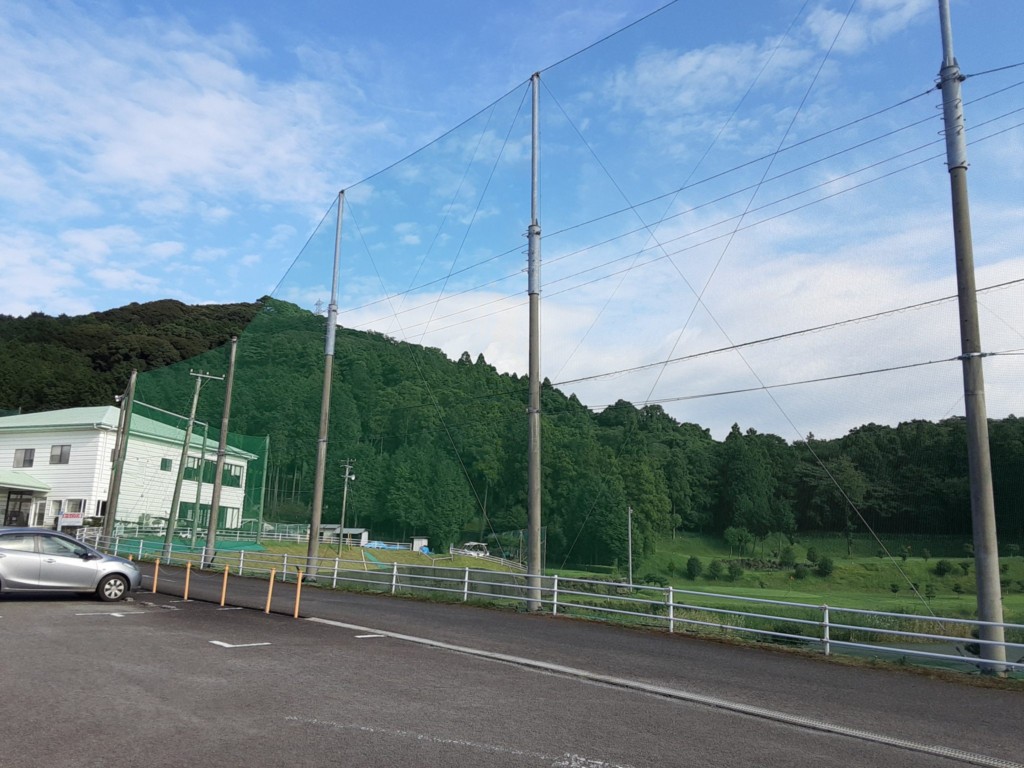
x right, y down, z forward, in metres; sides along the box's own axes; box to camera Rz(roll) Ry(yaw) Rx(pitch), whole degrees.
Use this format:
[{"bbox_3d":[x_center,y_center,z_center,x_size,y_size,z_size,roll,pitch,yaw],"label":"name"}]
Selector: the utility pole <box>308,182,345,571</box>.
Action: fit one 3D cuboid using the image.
[{"bbox_3d":[-6.164,-0.270,26.779,0.360,13.310,0.360,11,-15,-40],"label":"utility pole"}]

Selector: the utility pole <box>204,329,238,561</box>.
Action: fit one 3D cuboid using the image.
[{"bbox_3d":[-11.854,2.591,32.716,0.340,9.540,0.340,12,-14,-40],"label":"utility pole"}]

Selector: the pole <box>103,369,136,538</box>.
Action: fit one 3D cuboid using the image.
[{"bbox_3d":[-19.163,3.605,39.149,0.340,8.840,0.340,13,-14,-40],"label":"pole"}]

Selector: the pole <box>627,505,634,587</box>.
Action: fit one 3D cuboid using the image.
[{"bbox_3d":[9.464,13.092,63.634,0.240,6.590,0.240,10,-15,-40],"label":"pole"}]

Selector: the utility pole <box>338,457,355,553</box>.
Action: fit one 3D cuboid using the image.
[{"bbox_3d":[-11.199,8.270,53.619,1.100,6.550,0.500,-1,-12,19],"label":"utility pole"}]

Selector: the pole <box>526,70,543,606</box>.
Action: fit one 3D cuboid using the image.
[{"bbox_3d":[0.571,-1.454,19.391,0.370,13.420,0.370,0,-11,0],"label":"pole"}]

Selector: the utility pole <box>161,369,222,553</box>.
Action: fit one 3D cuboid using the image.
[{"bbox_3d":[-13.957,3.506,34.778,1.500,8.240,0.320,15,-14,-39],"label":"utility pole"}]

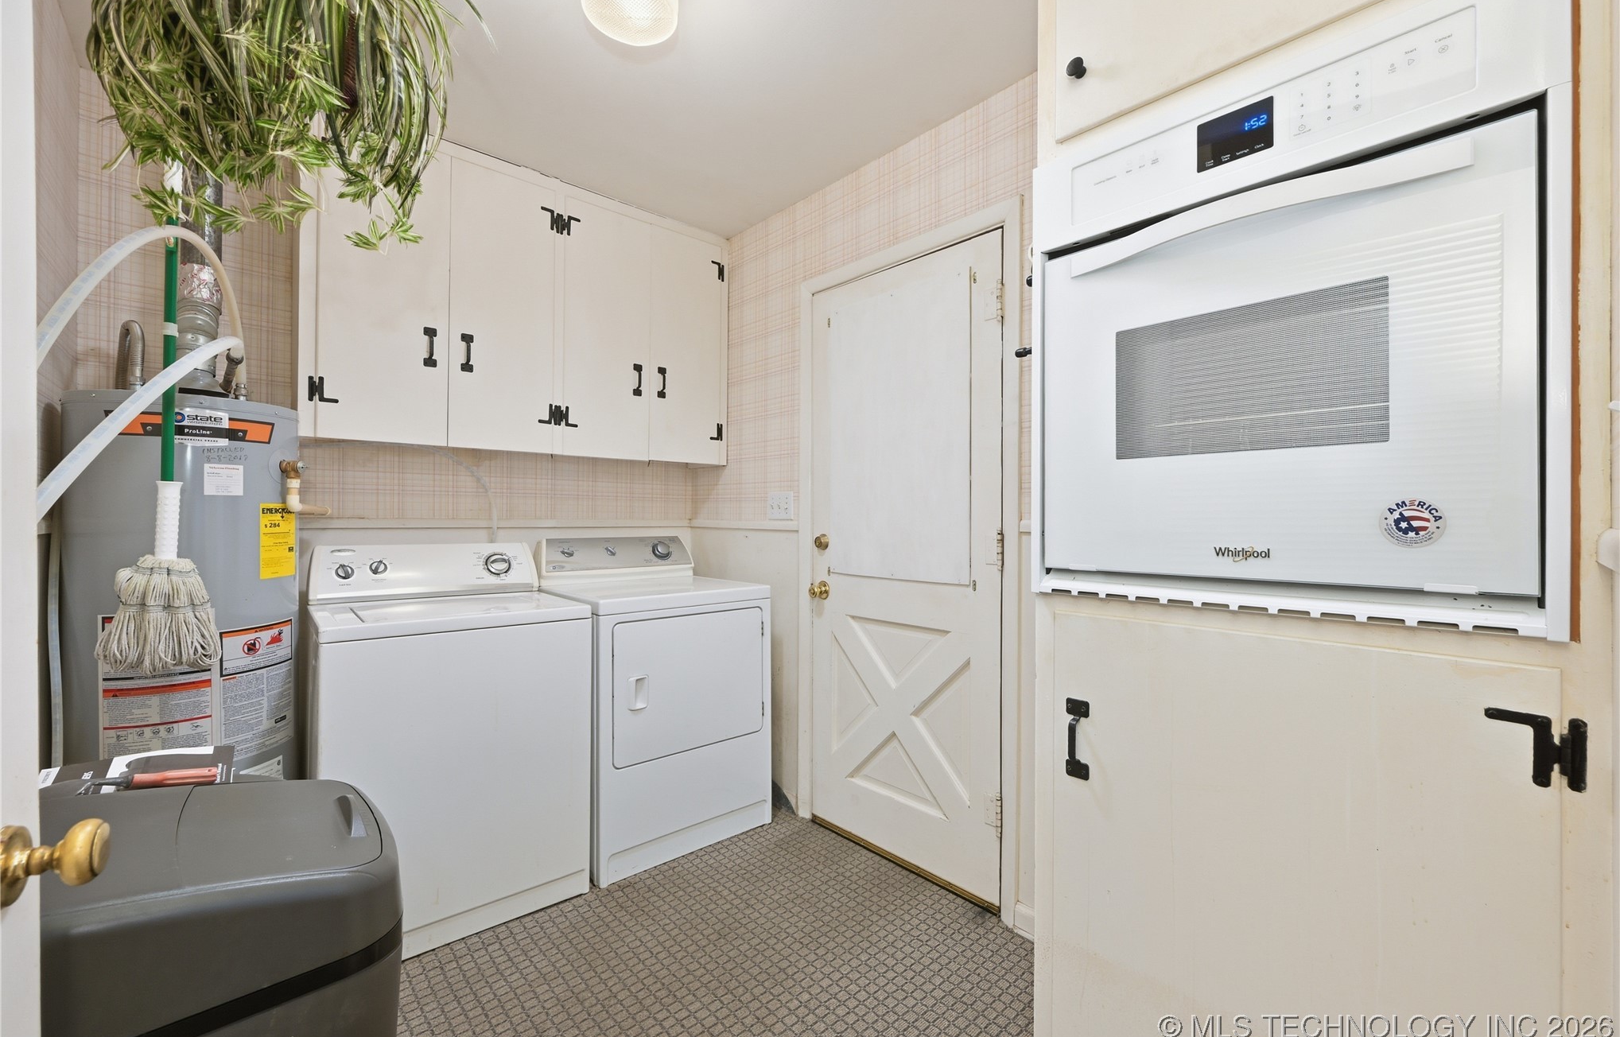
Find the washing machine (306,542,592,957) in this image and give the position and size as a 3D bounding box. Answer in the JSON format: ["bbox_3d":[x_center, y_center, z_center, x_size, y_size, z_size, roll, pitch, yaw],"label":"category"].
[{"bbox_3d":[-1.163,0.642,2.011,0.676,1.080,0.650,0,0,-41],"label":"washing machine"}]

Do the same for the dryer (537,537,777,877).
[{"bbox_3d":[-0.640,0.636,2.493,0.680,1.090,0.700,0,0,-41],"label":"dryer"}]

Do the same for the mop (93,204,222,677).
[{"bbox_3d":[-1.500,-0.236,1.468,0.150,1.203,0.200,0,-1,44],"label":"mop"}]

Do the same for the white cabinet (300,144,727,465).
[{"bbox_3d":[-1.075,-0.773,2.545,1.550,1.050,0.326,0,0,-41],"label":"white cabinet"}]

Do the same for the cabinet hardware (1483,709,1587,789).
[{"bbox_3d":[0.792,0.253,0.690,0.012,0.076,0.074,0,0,-41],"label":"cabinet hardware"}]

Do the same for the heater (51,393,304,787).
[{"bbox_3d":[-1.740,0.432,1.773,0.470,1.500,0.470,0,0,-44],"label":"heater"}]

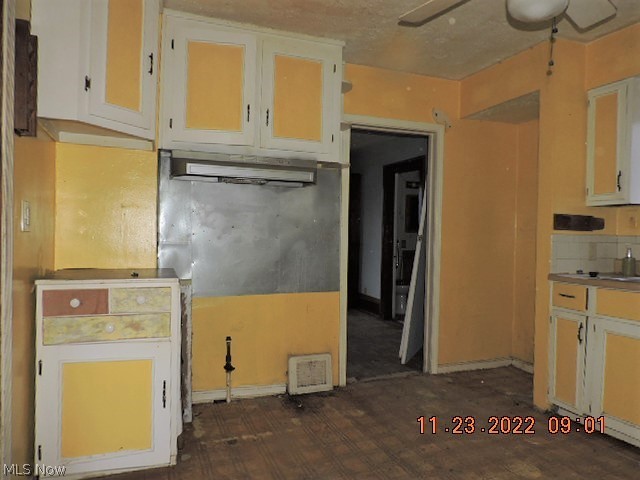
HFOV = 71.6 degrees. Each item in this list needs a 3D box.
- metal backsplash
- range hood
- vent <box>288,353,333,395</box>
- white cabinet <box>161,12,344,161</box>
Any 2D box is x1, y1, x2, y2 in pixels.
[{"bbox_3d":[-0.448,-0.080,3.113,1.291,0.933,0.021,1,1,-19],"label":"metal backsplash"},{"bbox_3d":[-0.503,-0.462,2.933,0.904,0.134,0.294,1,1,-19],"label":"range hood"},{"bbox_3d":[-0.067,0.977,3.247,0.327,0.268,0.050,1,1,-19],"label":"vent"},{"bbox_3d":[-0.442,-0.931,2.946,1.143,0.804,0.298,1,1,-19],"label":"white cabinet"}]

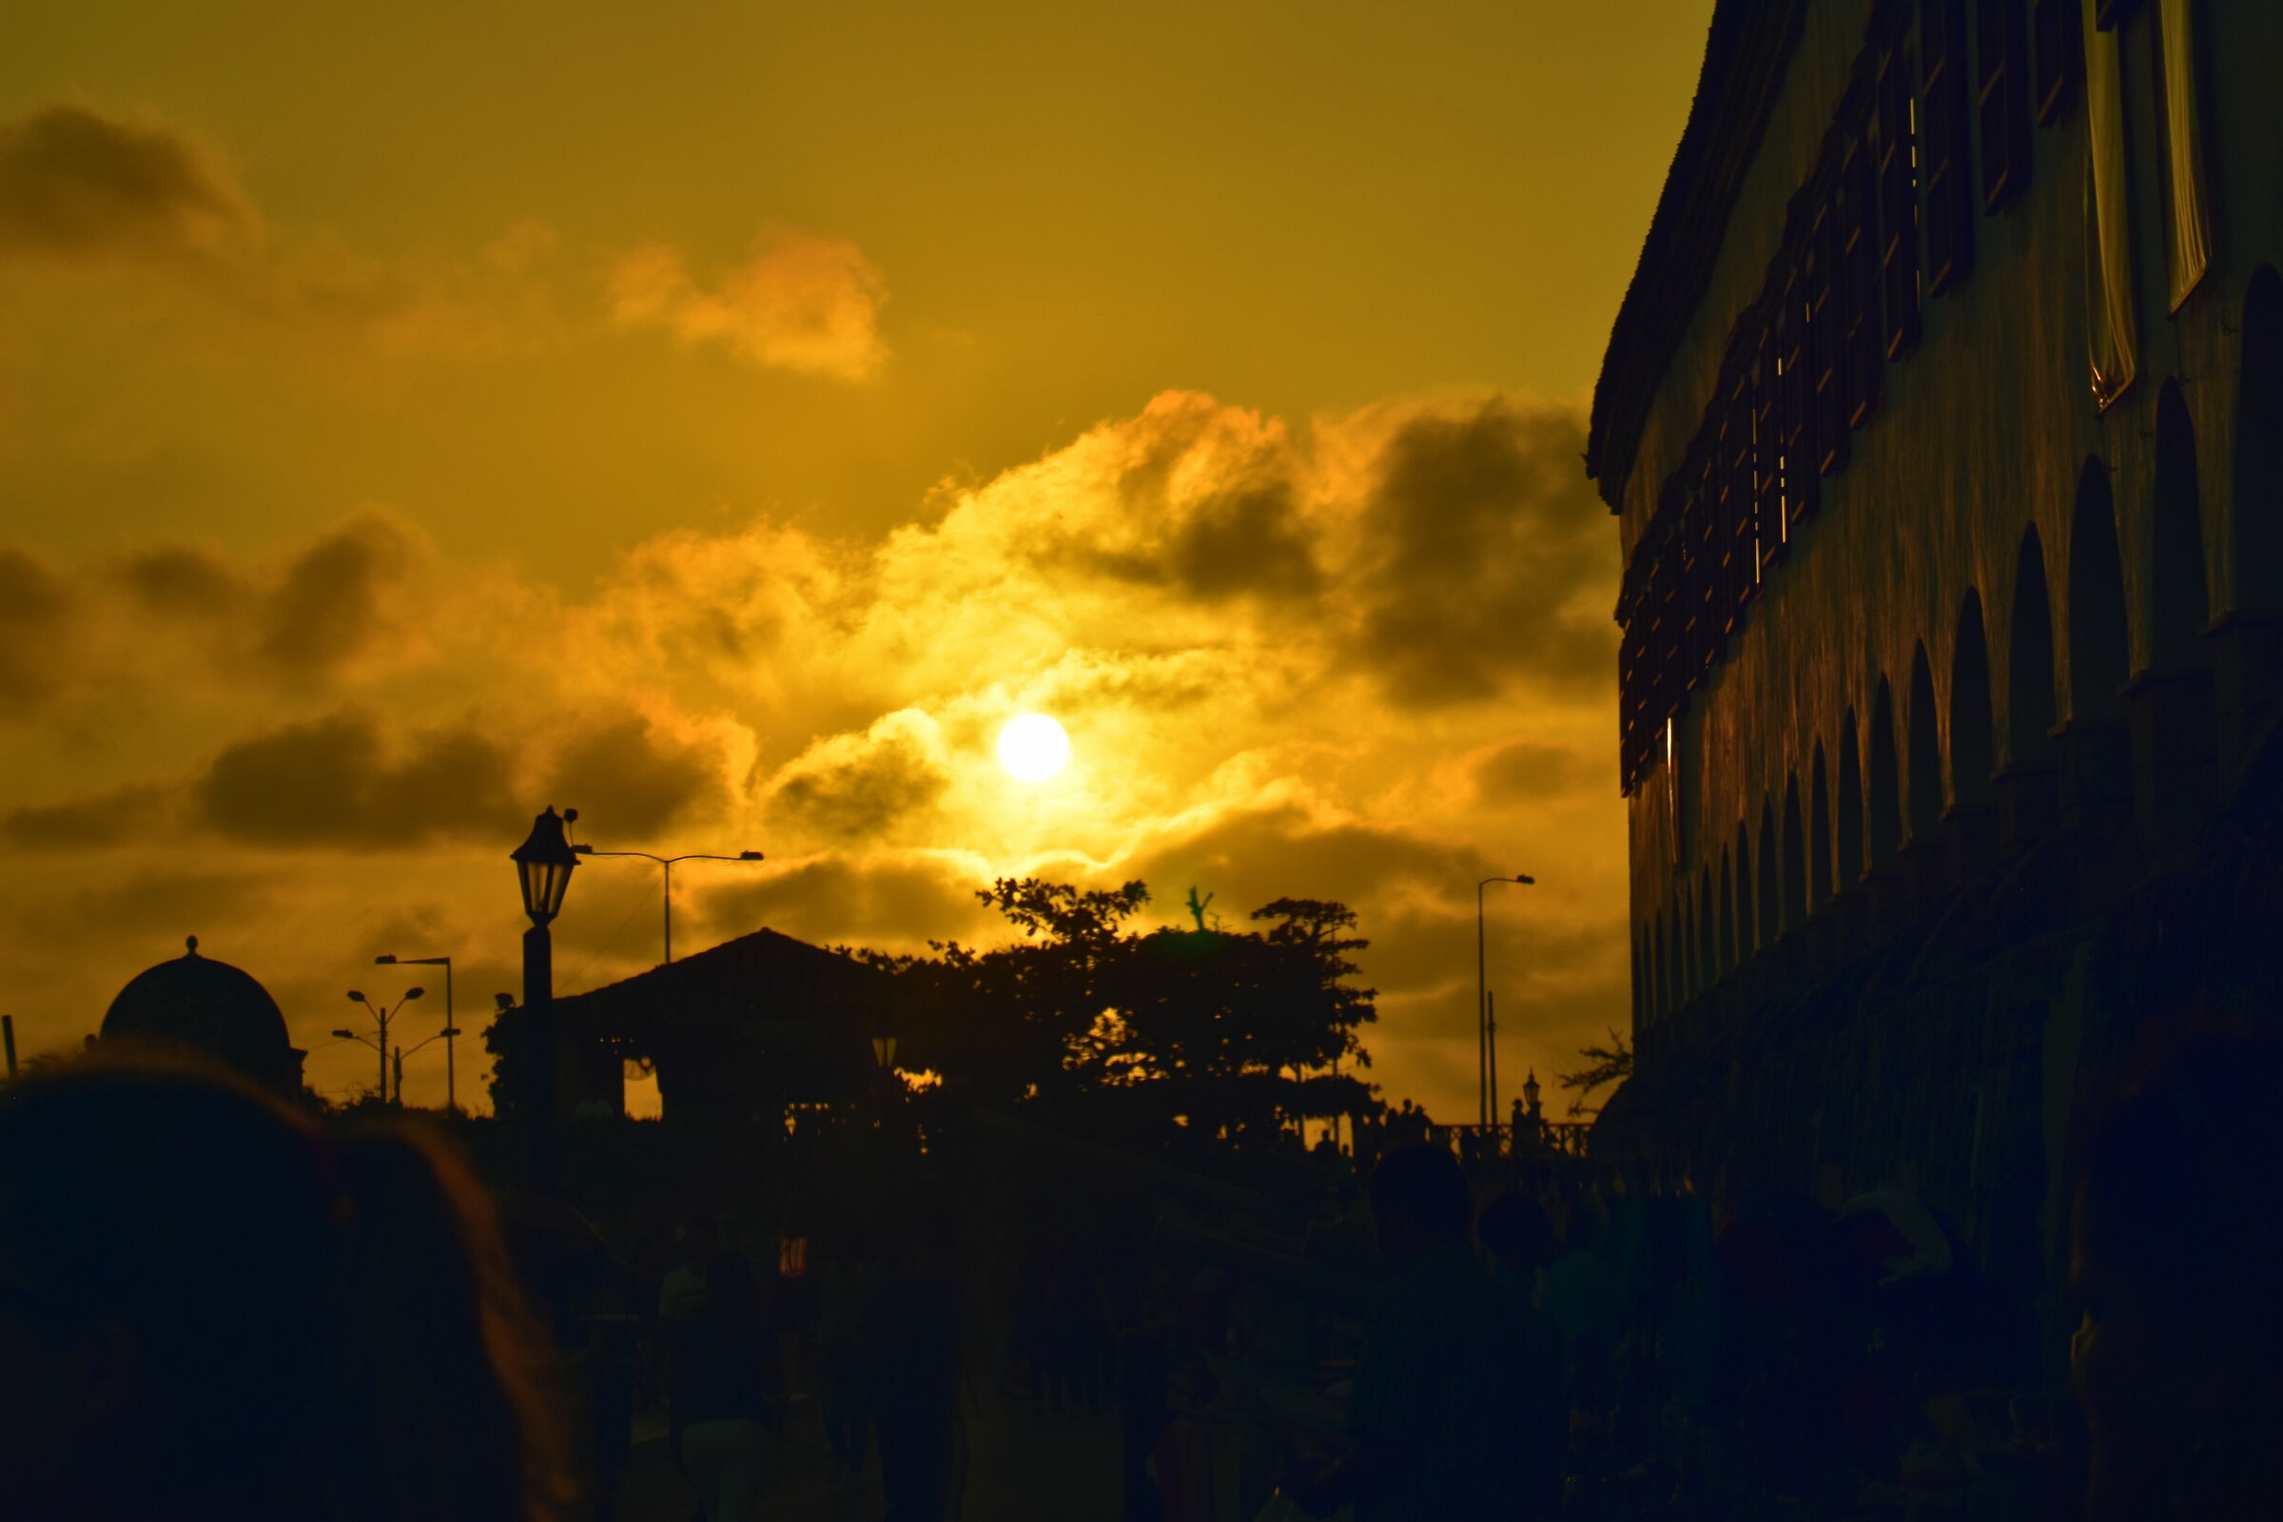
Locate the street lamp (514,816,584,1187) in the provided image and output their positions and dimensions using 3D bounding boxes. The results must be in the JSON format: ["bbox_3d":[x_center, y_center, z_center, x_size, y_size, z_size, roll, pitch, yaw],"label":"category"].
[{"bbox_3d":[-4.438,2.742,49.833,0.530,4.800,0.530,-1,-4,0],"label":"street lamp"}]

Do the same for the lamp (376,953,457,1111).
[{"bbox_3d":[-21.721,10.576,199.666,2.400,9.600,0.400,-1,-4,0],"label":"lamp"}]

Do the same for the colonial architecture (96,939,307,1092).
[{"bbox_3d":[-17.208,5.798,121.819,3.800,5.200,3.800,-1,-4,0],"label":"colonial architecture"}]

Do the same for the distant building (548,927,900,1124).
[{"bbox_3d":[-8.346,5.734,137.840,7.800,4.600,7.000,-1,-4,0],"label":"distant building"}]

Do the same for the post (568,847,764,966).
[{"bbox_3d":[-13.090,8.065,184.607,5.400,11.300,0.450,-1,-4,0],"label":"post"}]

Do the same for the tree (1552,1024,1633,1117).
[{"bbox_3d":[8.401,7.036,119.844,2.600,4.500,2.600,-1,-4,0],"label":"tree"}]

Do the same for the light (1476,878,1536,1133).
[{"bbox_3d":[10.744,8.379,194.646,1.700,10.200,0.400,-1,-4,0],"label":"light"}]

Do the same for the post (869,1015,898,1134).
[{"bbox_3d":[-3.842,6.146,99.833,0.550,4.800,0.550,-1,-4,0],"label":"post"}]

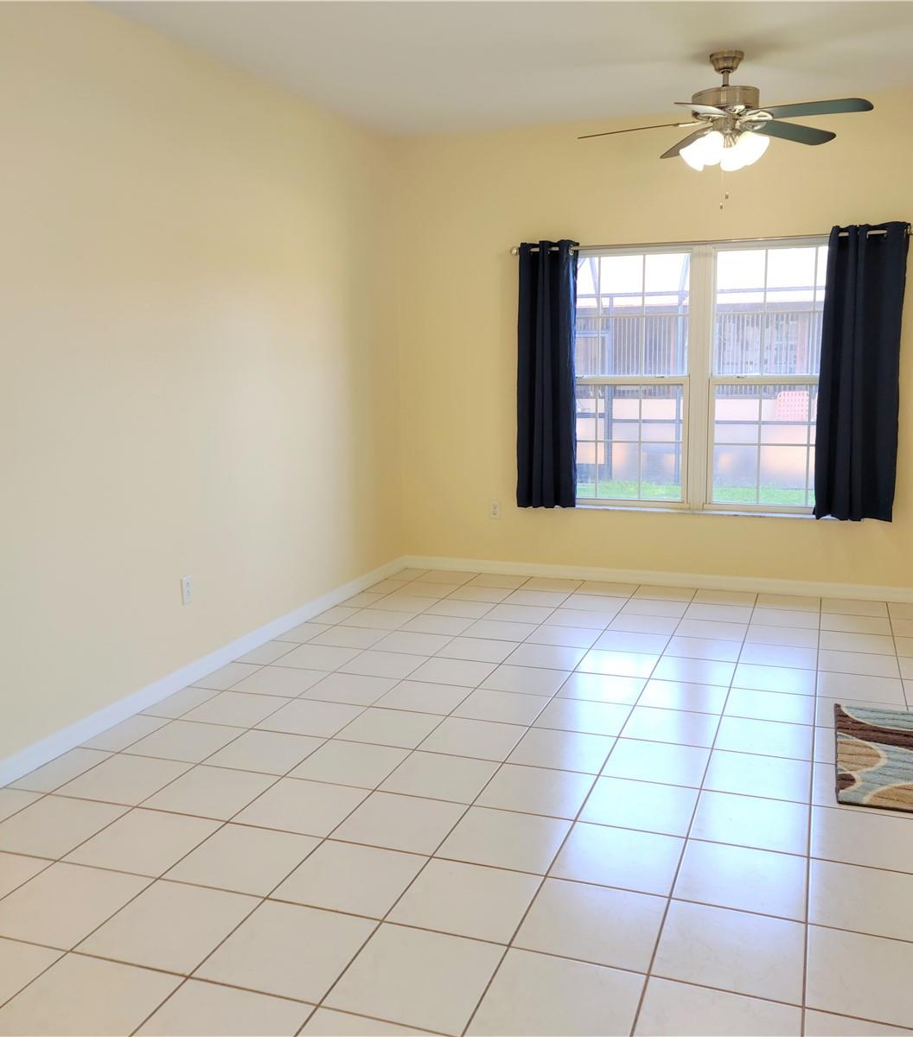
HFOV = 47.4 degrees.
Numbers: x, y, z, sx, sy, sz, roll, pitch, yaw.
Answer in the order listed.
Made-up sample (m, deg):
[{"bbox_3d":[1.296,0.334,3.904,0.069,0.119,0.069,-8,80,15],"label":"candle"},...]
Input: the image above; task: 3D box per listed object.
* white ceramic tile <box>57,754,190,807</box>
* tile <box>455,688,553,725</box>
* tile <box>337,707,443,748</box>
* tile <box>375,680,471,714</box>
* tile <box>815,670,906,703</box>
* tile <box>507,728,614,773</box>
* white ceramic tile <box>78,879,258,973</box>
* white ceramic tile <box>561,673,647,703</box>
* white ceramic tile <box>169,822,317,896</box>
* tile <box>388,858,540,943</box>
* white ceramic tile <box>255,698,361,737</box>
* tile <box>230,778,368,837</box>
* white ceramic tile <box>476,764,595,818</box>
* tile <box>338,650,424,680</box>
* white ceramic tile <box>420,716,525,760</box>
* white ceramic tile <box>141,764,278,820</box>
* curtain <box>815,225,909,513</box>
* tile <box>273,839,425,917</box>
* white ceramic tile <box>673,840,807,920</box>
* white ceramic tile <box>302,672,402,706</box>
[{"bbox_3d":[-1.113,0.875,3.489,0.329,0.010,0.340,3,11,19],"label":"white ceramic tile"},{"bbox_3d":[0.189,0.762,4.188,0.333,0.010,0.337,3,11,20],"label":"tile"},{"bbox_3d":[-0.250,0.793,3.910,0.329,0.010,0.340,3,11,19],"label":"tile"},{"bbox_3d":[-0.132,0.747,4.299,0.334,0.010,0.337,3,11,20],"label":"tile"},{"bbox_3d":[1.697,0.713,4.377,0.333,0.010,0.337,3,11,20],"label":"tile"},{"bbox_3d":[0.379,0.827,3.687,0.329,0.010,0.340,3,11,19],"label":"tile"},{"bbox_3d":[-0.718,1.024,2.623,0.329,0.010,0.340,3,11,19],"label":"white ceramic tile"},{"bbox_3d":[0.615,0.719,4.376,0.328,0.010,0.340,3,11,19],"label":"white ceramic tile"},{"bbox_3d":[-0.607,0.985,3.002,0.334,0.010,0.337,3,11,20],"label":"white ceramic tile"},{"bbox_3d":[0.030,1.015,2.764,0.331,0.010,0.333,3,11,19],"label":"tile"},{"bbox_3d":[-0.566,0.784,4.062,0.328,0.010,0.340,3,11,19],"label":"white ceramic tile"},{"bbox_3d":[-0.488,0.925,3.327,0.334,0.010,0.337,3,11,20],"label":"tile"},{"bbox_3d":[0.267,0.896,3.409,0.331,0.010,0.333,3,11,19],"label":"white ceramic tile"},{"bbox_3d":[-0.331,0.671,4.733,0.334,0.010,0.337,3,11,20],"label":"tile"},{"bbox_3d":[0.065,0.817,3.841,0.328,0.010,0.340,3,11,19],"label":"white ceramic tile"},{"bbox_3d":[-0.805,0.903,3.417,0.328,0.010,0.340,3,11,19],"label":"white ceramic tile"},{"bbox_3d":[2.138,-0.749,5.475,0.389,1.548,0.110,3,11,20],"label":"curtain"},{"bbox_3d":[-0.286,0.983,2.833,0.329,0.010,0.340,3,11,19],"label":"tile"},{"bbox_3d":[0.774,0.977,2.821,0.329,0.010,0.340,3,11,19],"label":"white ceramic tile"},{"bbox_3d":[-0.447,0.728,4.403,0.331,0.010,0.333,3,11,19],"label":"white ceramic tile"}]

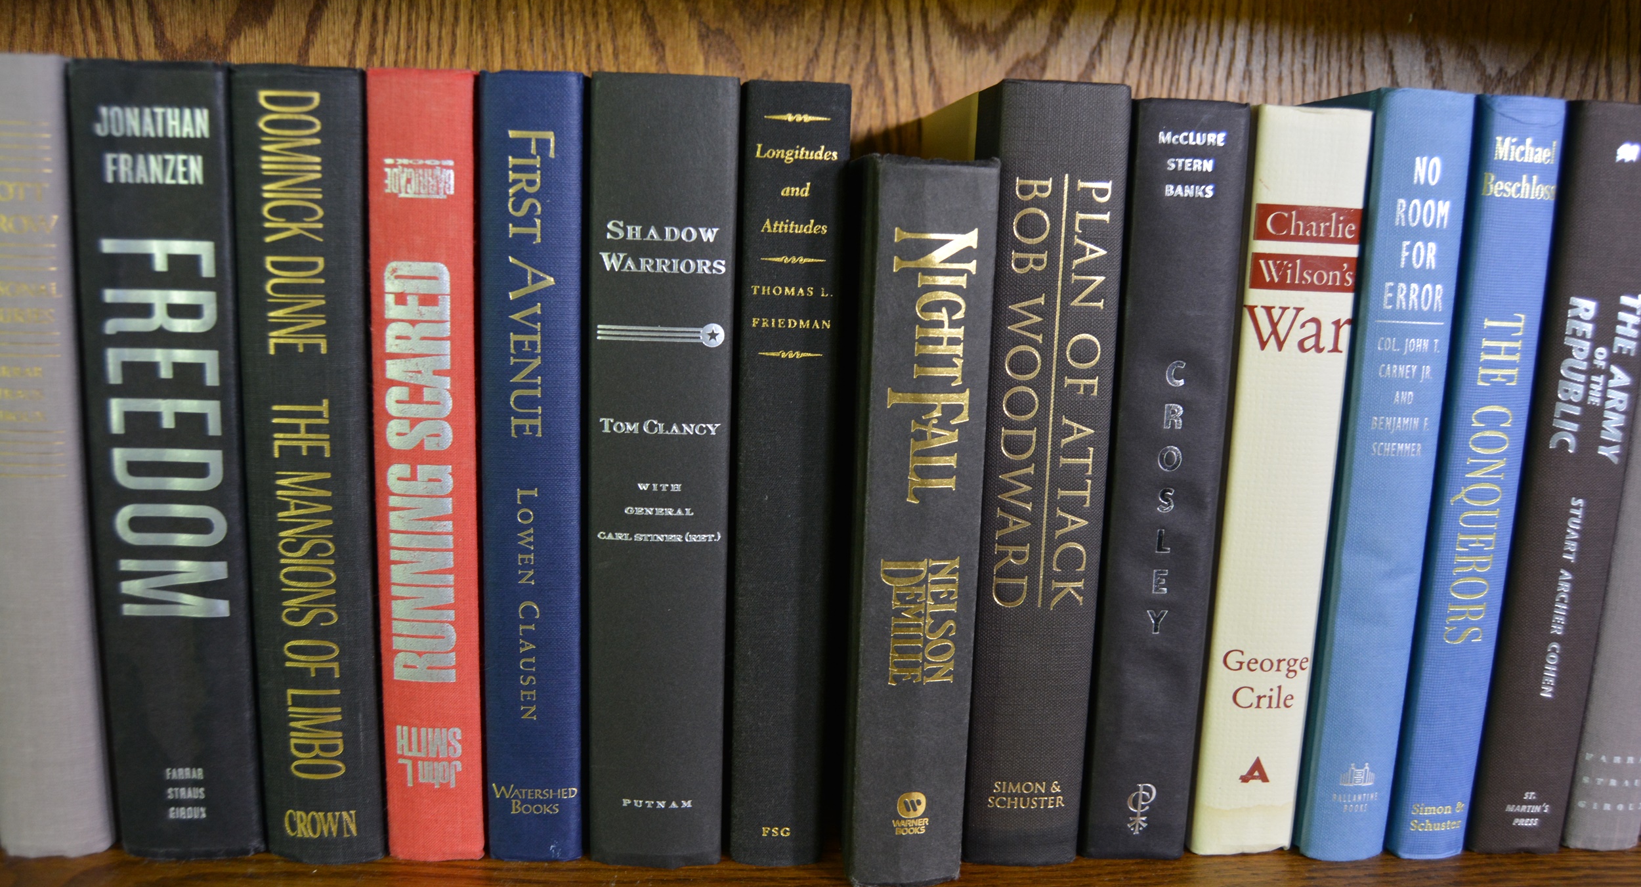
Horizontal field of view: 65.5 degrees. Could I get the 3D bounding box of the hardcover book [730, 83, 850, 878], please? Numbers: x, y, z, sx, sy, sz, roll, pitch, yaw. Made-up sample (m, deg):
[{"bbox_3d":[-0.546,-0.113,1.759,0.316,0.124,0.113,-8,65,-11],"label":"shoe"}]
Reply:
[{"bbox_3d":[-0.018,0.002,0.456,0.031,0.238,0.154,1,10,-6],"label":"hardcover book"}]

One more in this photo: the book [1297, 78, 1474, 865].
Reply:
[{"bbox_3d":[0.171,0.001,0.474,0.029,0.241,0.164,1,11,-3],"label":"book"}]

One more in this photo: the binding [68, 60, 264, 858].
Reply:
[{"bbox_3d":[-0.195,-0.004,0.452,0.044,0.237,0.161,2,10,-3],"label":"binding"}]

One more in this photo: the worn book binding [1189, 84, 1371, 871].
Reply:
[{"bbox_3d":[0.136,0.005,0.472,0.035,0.236,0.153,1,10,-6],"label":"worn book binding"}]

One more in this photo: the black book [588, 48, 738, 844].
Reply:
[{"bbox_3d":[-0.054,0.001,0.453,0.042,0.239,0.154,1,10,-6],"label":"black book"}]

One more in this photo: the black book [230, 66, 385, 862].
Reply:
[{"bbox_3d":[-0.153,-0.003,0.453,0.036,0.237,0.164,2,10,-3],"label":"black book"}]

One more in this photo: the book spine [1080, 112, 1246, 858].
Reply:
[{"bbox_3d":[0.099,0.004,0.467,0.034,0.237,0.154,1,10,-6],"label":"book spine"}]

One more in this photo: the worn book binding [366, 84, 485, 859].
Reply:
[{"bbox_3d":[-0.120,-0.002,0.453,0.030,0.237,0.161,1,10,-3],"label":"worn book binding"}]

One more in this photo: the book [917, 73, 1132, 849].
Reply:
[{"bbox_3d":[0.062,0.001,0.463,0.036,0.240,0.164,1,11,-4],"label":"book"}]

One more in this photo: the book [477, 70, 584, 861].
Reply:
[{"bbox_3d":[-0.092,0.000,0.453,0.029,0.238,0.154,1,10,-6],"label":"book"}]

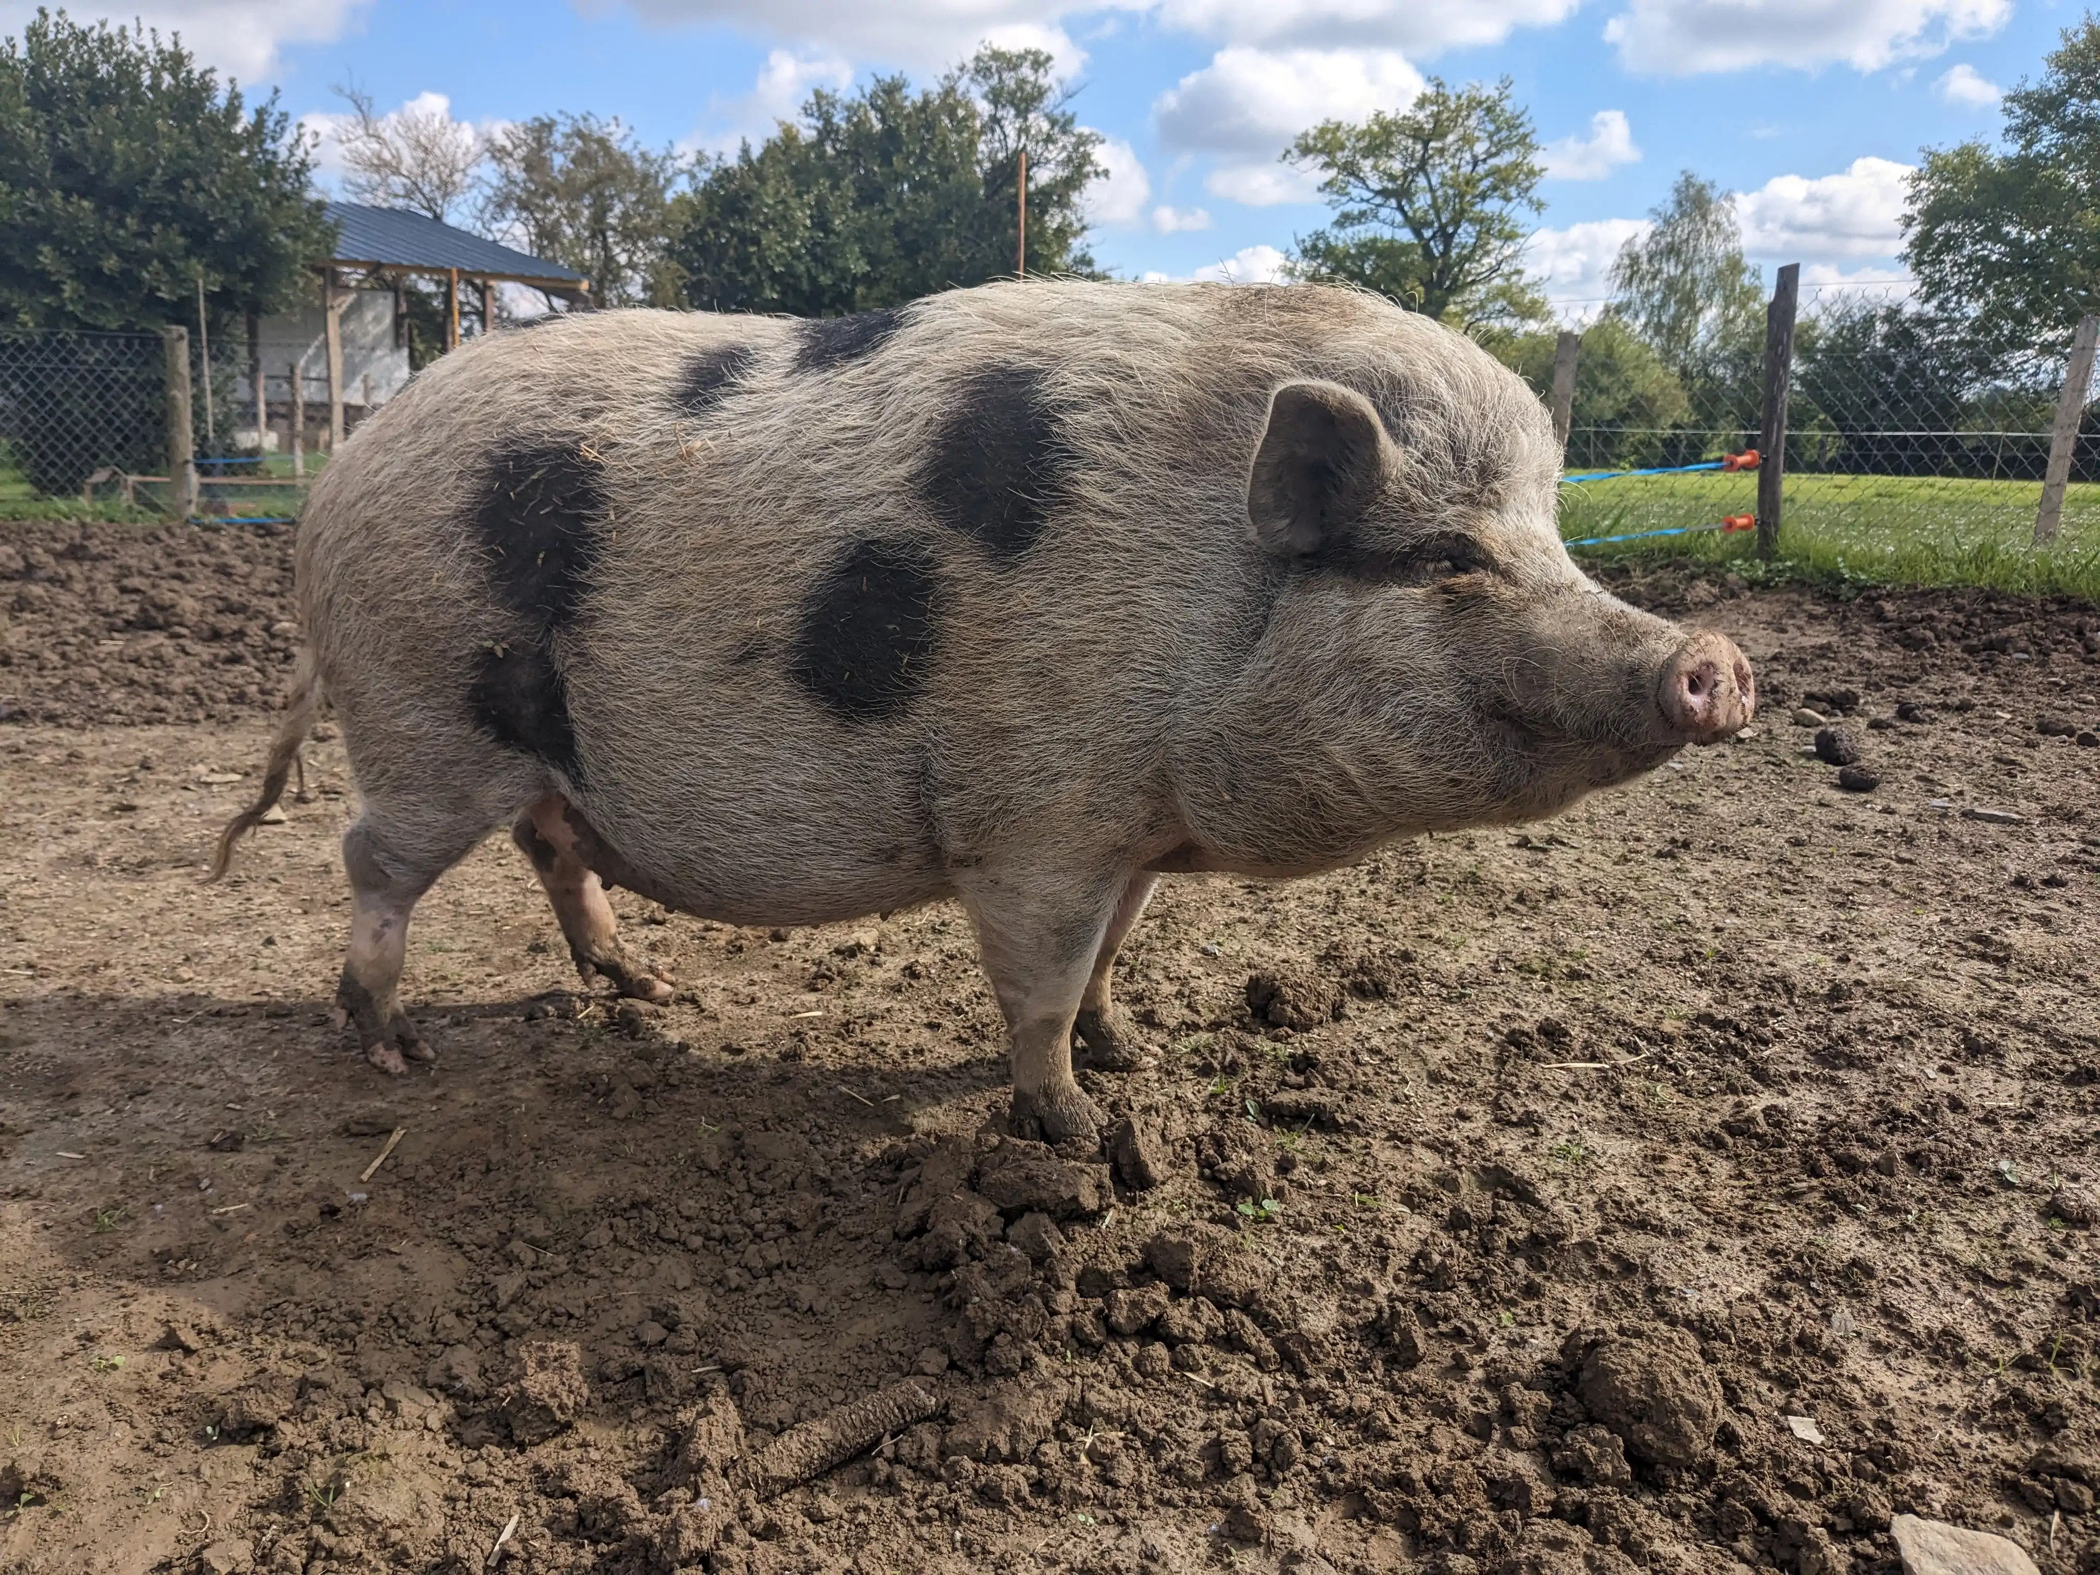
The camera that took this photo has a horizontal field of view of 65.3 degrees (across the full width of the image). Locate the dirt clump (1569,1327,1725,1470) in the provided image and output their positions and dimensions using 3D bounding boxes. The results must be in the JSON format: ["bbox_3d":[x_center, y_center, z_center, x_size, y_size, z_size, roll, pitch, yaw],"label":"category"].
[{"bbox_3d":[0.311,0.318,0.850,0.080,0.060,0.075,0,12,0],"label":"dirt clump"}]

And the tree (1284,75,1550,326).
[{"bbox_3d":[7.616,-10.774,34.491,5.800,7.850,5.600,3,13,12],"label":"tree"}]

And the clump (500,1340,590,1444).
[{"bbox_3d":[-0.261,0.318,0.860,0.045,0.050,0.045,0,12,0],"label":"clump"}]

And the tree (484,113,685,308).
[{"bbox_3d":[-7.825,-8.475,27.829,3.800,5.620,3.800,-3,13,-15],"label":"tree"}]

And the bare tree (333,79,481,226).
[{"bbox_3d":[-12.563,-10.257,32.557,3.500,7.070,3.400,-5,13,-20],"label":"bare tree"}]

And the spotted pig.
[{"bbox_3d":[-0.135,-0.065,1.260,1.190,0.605,0.380,4,13,18],"label":"spotted pig"}]

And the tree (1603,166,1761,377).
[{"bbox_3d":[15.577,-11.485,40.478,4.100,7.070,4.000,5,13,20],"label":"tree"}]

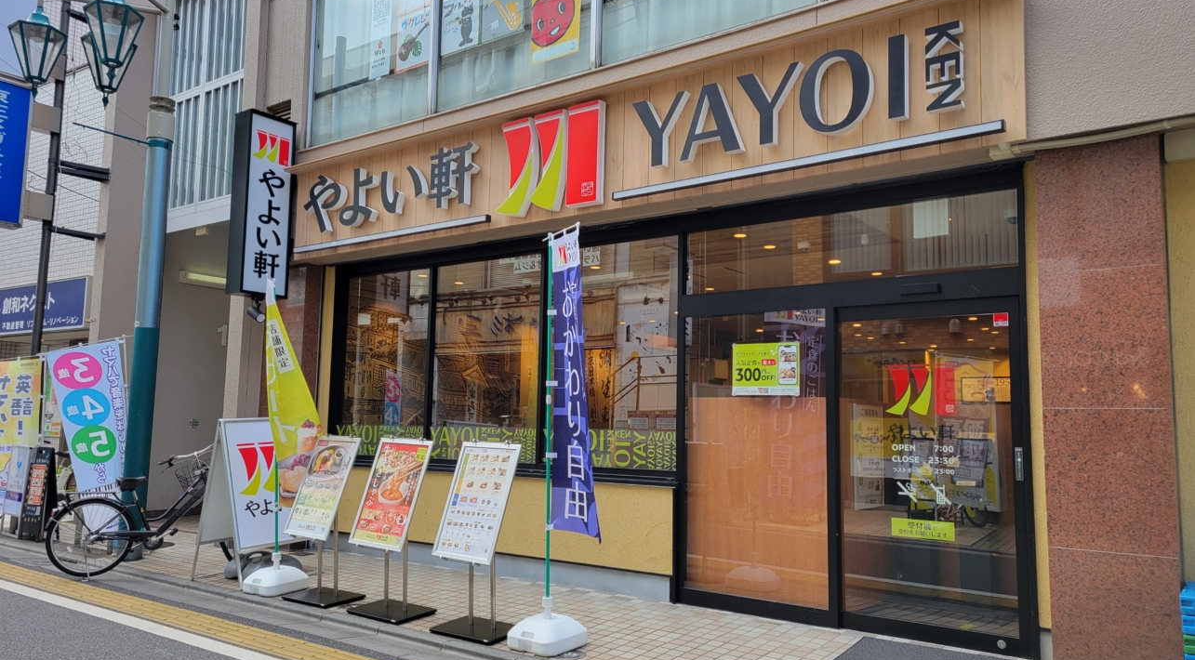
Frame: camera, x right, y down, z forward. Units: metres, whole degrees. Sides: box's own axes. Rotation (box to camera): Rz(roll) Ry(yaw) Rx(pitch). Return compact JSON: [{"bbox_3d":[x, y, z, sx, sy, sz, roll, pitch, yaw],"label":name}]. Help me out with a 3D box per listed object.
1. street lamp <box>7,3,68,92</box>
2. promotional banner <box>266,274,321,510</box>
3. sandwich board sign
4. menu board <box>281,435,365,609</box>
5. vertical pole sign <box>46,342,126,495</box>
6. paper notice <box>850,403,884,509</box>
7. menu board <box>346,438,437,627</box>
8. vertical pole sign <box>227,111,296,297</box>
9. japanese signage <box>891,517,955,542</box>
[{"bbox_3d":[-5.292,-2.612,8.490,0.477,0.894,0.477,-3,-6,35],"label":"street lamp"},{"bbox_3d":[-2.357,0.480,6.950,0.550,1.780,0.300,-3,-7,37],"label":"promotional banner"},{"bbox_3d":[-2.861,1.428,7.686,0.683,1.347,0.824,-3,-6,32],"label":"sandwich board sign"},{"bbox_3d":[-2.051,1.405,6.759,0.540,1.210,0.380,-4,-7,39],"label":"menu board"},{"bbox_3d":[-4.928,1.070,8.750,0.660,1.850,0.150,4,-6,-29],"label":"vertical pole sign"},{"bbox_3d":[1.940,0.904,6.439,0.030,0.740,0.580,-3,-7,37],"label":"paper notice"},{"bbox_3d":[-1.471,1.396,6.415,0.633,1.226,0.442,-4,-7,39],"label":"menu board"},{"bbox_3d":[-3.218,-1.175,8.609,0.248,1.720,0.493,-3,-6,35],"label":"vertical pole sign"},{"bbox_3d":[2.018,1.239,5.571,0.384,0.110,0.008,-3,-7,37],"label":"japanese signage"}]

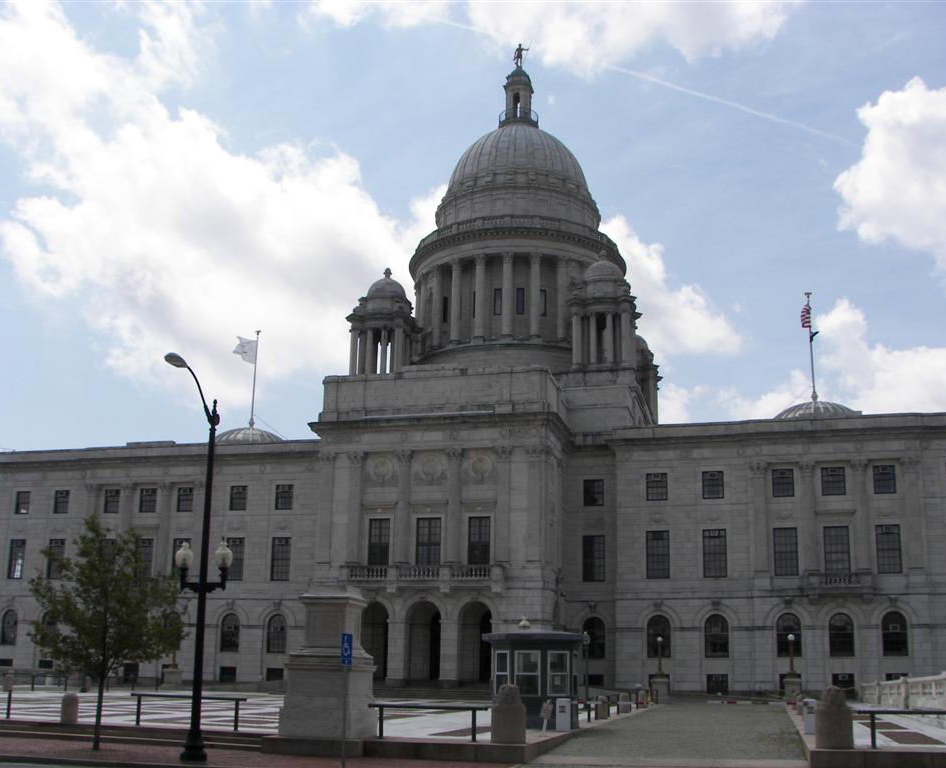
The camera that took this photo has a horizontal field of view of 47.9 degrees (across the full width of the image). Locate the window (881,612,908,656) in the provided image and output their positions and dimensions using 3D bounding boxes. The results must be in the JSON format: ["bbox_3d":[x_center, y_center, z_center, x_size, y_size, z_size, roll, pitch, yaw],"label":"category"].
[{"bbox_3d":[31.519,18.666,79.574,1.792,3.372,0.350,-3,-15,14],"label":"window"}]

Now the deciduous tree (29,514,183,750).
[{"bbox_3d":[-9.292,6.301,27.000,3.800,5.800,3.800,-3,-15,15],"label":"deciduous tree"}]

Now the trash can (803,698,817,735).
[{"bbox_3d":[9.357,9.251,29.584,0.430,1.000,0.360,-3,-15,15],"label":"trash can"}]

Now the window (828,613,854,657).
[{"bbox_3d":[28.841,19.645,83.346,1.864,3.418,0.300,-3,-15,15],"label":"window"}]

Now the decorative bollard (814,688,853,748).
[{"bbox_3d":[8.006,7.391,23.585,0.770,1.300,0.750,-3,-15,15],"label":"decorative bollard"}]

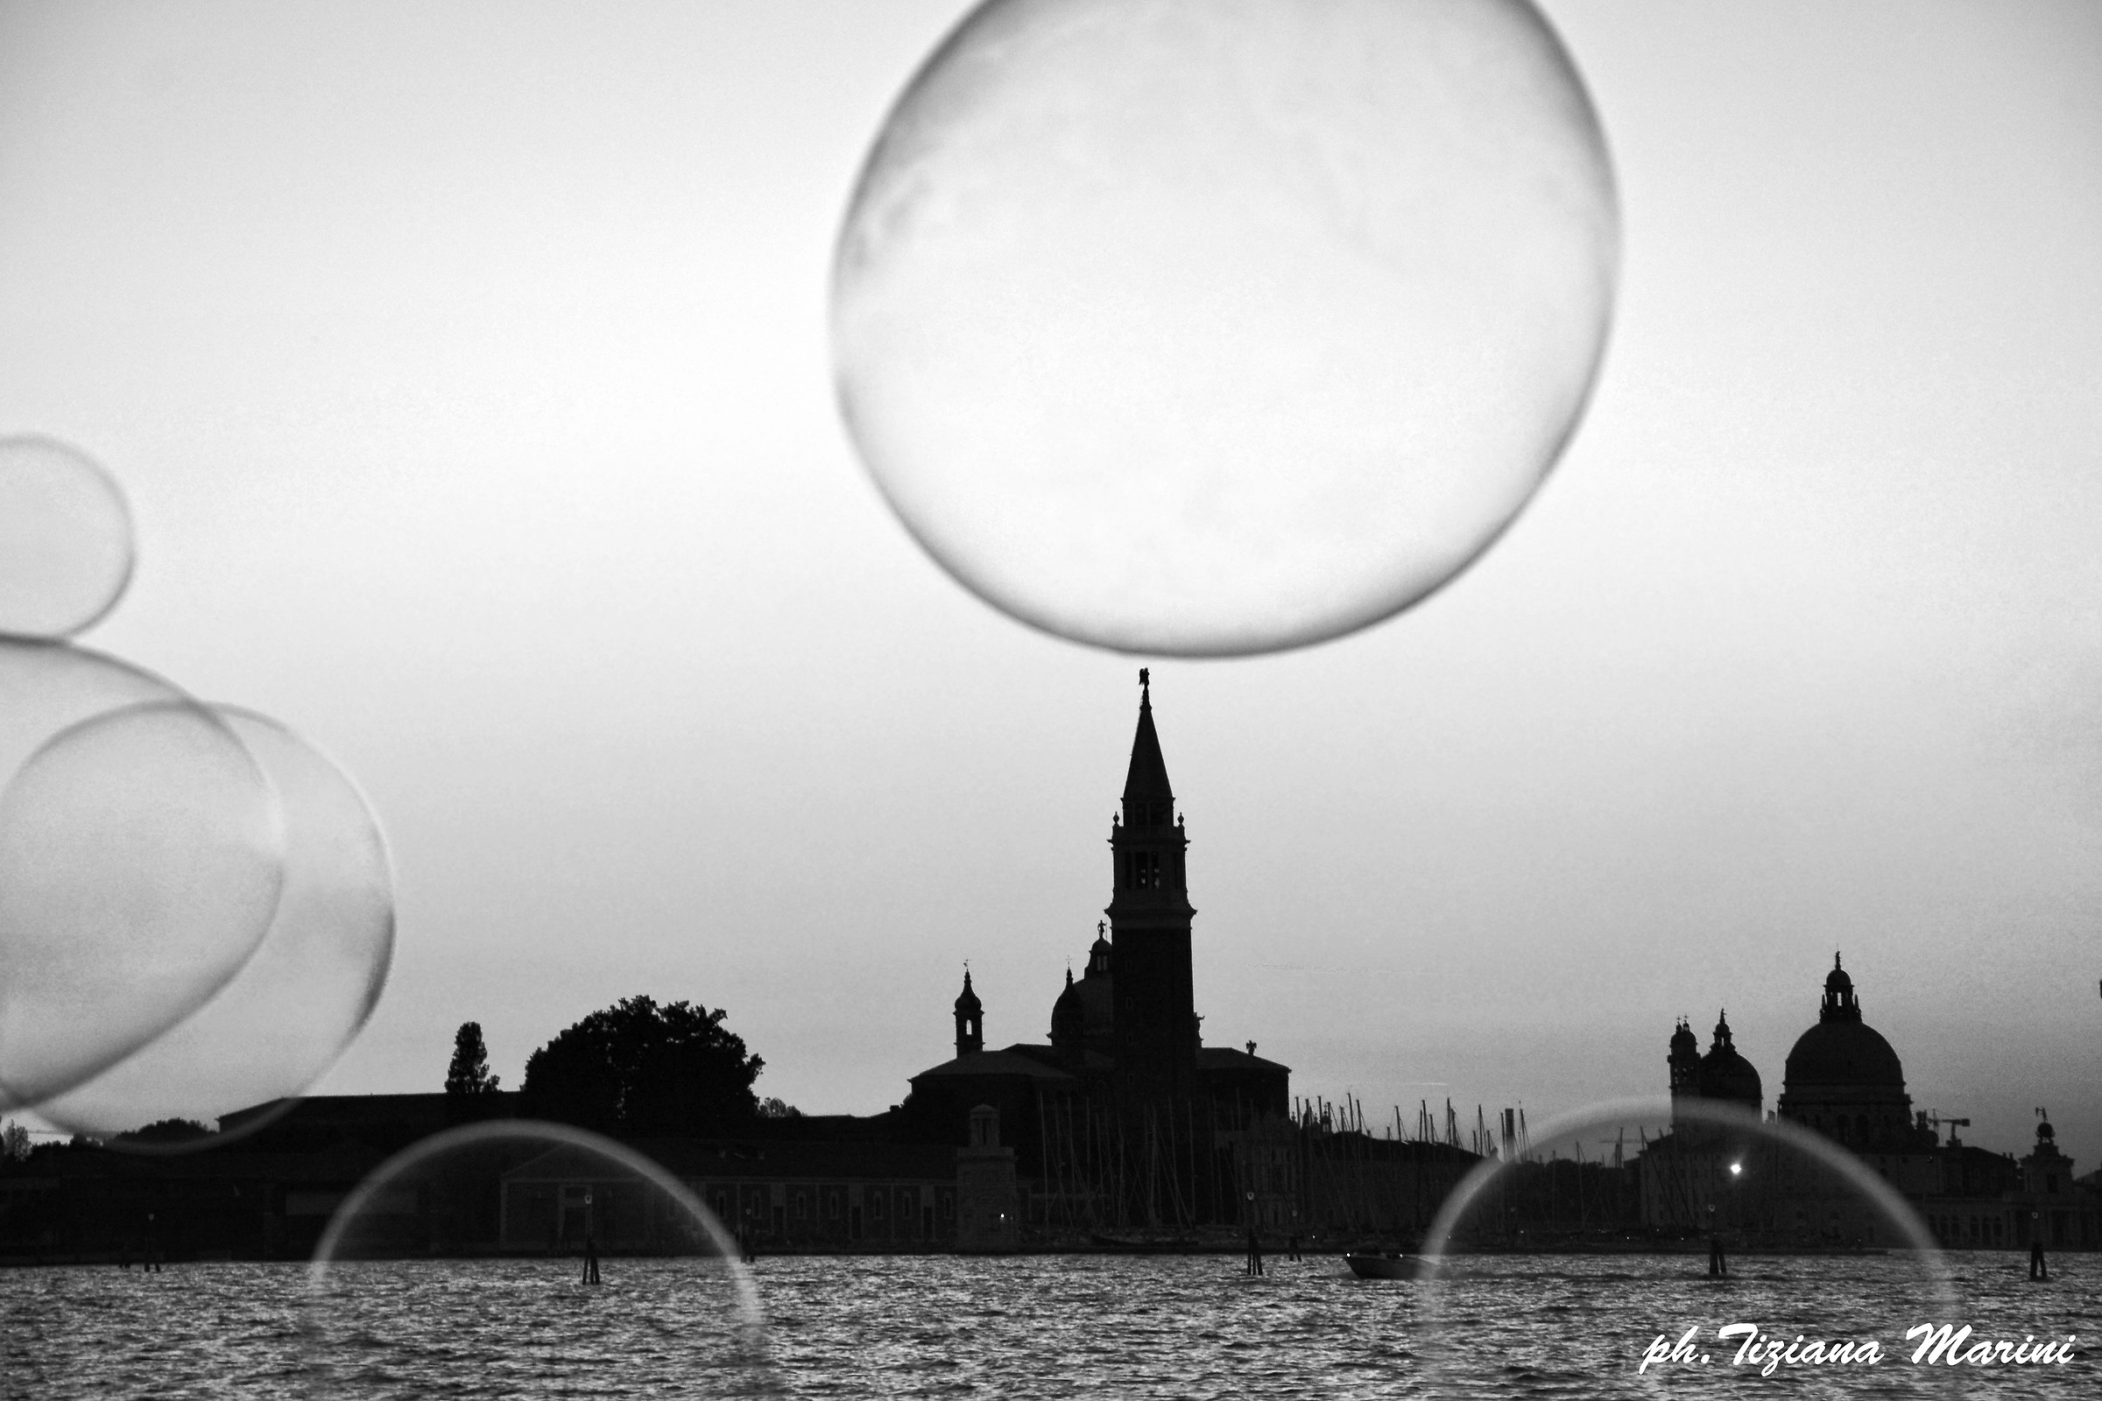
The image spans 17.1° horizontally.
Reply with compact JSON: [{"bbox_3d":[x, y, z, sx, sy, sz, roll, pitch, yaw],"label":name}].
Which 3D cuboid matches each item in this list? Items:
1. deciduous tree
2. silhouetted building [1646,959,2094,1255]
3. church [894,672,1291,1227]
[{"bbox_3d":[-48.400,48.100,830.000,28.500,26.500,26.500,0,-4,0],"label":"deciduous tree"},{"bbox_3d":[184.600,90.600,1580.000,98.000,67.000,75.000,-2,-5,16],"label":"silhouetted building"},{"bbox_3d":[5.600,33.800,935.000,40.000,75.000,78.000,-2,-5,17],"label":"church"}]

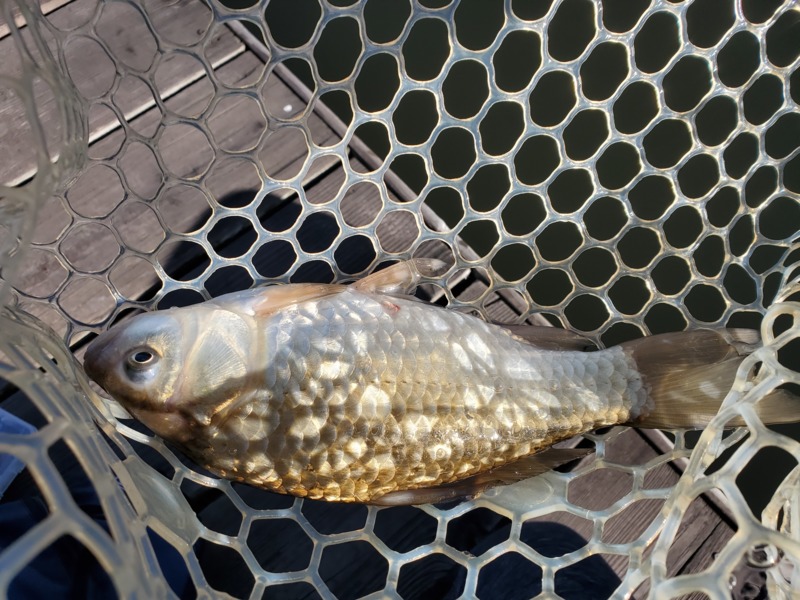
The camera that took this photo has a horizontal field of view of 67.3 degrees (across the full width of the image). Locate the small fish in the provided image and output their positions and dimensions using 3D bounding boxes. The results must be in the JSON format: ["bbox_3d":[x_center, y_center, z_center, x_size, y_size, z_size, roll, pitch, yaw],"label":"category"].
[{"bbox_3d":[0.022,0.043,0.322,0.375,0.062,0.125,2,73,0],"label":"small fish"}]

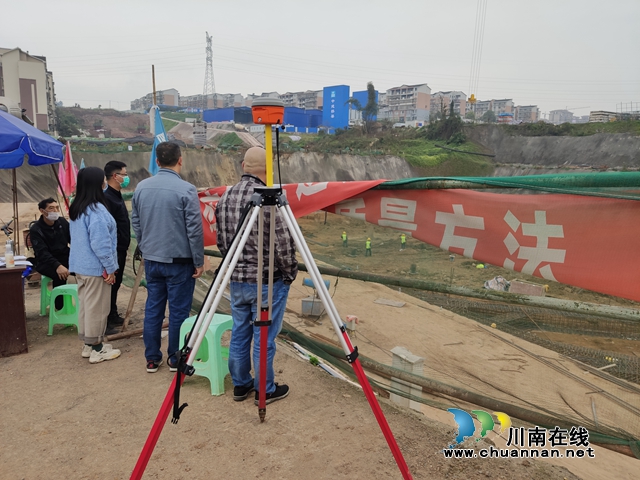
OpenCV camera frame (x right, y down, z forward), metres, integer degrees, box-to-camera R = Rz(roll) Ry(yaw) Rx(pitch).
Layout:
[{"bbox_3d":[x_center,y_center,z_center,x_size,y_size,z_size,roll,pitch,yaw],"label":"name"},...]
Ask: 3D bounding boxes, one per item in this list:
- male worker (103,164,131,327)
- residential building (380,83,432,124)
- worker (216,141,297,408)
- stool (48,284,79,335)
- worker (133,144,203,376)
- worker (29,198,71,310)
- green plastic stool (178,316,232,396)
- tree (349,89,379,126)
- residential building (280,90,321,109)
[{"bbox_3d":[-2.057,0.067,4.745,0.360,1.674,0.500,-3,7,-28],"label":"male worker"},{"bbox_3d":[48.193,-77.448,274.091,24.000,21.500,13.000,6,8,43],"label":"residential building"},{"bbox_3d":[-0.422,0.232,3.244,0.540,1.686,0.380,2,6,18],"label":"worker"},{"bbox_3d":[-2.428,0.673,4.767,0.355,0.455,0.355,1,6,3],"label":"stool"},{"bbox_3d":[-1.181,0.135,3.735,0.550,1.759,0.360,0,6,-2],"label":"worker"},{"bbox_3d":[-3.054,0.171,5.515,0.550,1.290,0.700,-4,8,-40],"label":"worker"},{"bbox_3d":[-0.763,0.817,3.497,0.360,0.460,0.360,4,7,29],"label":"green plastic stool"},{"bbox_3d":[11.300,-34.300,125.000,7.800,10.800,6.500,0,6,0],"label":"tree"},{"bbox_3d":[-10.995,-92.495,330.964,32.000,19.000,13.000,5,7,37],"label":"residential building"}]

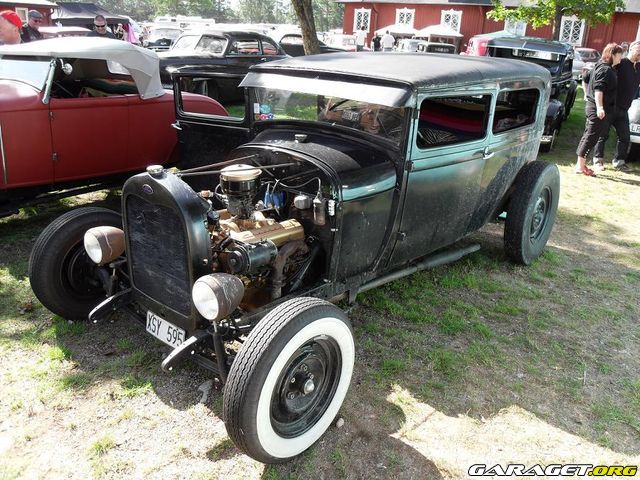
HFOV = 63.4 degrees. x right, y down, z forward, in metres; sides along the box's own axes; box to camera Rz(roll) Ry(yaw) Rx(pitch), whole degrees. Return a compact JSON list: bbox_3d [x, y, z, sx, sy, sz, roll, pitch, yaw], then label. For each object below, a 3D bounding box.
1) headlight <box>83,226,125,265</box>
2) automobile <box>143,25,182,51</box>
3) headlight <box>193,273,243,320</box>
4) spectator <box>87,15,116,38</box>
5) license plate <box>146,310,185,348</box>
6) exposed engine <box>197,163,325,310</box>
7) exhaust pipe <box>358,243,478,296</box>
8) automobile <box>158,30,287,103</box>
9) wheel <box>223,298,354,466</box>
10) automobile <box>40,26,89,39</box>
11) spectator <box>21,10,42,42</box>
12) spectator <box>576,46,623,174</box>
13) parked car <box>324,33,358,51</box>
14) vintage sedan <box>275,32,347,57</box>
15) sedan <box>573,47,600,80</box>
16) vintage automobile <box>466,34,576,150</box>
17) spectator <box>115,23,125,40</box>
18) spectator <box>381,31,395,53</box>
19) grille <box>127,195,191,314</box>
[{"bbox_3d":[-1.030,0.014,2.546,0.178,0.178,0.185,19,26,35],"label":"headlight"},{"bbox_3d":[-7.504,-9.795,25.786,1.800,1.600,4.800,0,21,-8],"label":"automobile"},{"bbox_3d":[-0.384,0.210,2.069,0.178,0.178,0.185,19,26,36],"label":"headlight"},{"bbox_3d":[-2.883,-2.135,6.957,0.520,1.730,0.330,0,21,-7],"label":"spectator"},{"bbox_3d":[-0.690,0.403,2.305,0.280,0.110,0.012,19,26,35],"label":"license plate"},{"bbox_3d":[-0.415,-0.037,2.519,0.610,0.650,0.570,19,26,35],"label":"exposed engine"},{"bbox_3d":[0.600,0.147,2.950,0.080,0.080,1.185,22,26,40],"label":"exhaust pipe"},{"bbox_3d":[-2.201,-3.783,11.409,1.850,1.660,4.900,14,24,26],"label":"automobile"},{"bbox_3d":[-0.092,0.529,1.972,0.164,0.621,0.621,20,27,35],"label":"wheel"},{"bbox_3d":[-7.872,-5.930,16.260,1.750,1.560,4.500,17,25,32],"label":"automobile"},{"bbox_3d":[-4.128,-2.438,7.665,0.380,1.760,0.520,17,25,32],"label":"spectator"},{"bbox_3d":[3.809,-1.785,7.080,0.500,1.680,0.480,8,21,11],"label":"spectator"},{"bbox_3d":[1.268,-9.257,25.335,1.750,1.500,4.400,-15,27,-39],"label":"parked car"},{"bbox_3d":[-0.926,-8.606,23.777,4.900,1.550,1.820,-6,23,-23],"label":"vintage sedan"},{"bbox_3d":[12.641,-8.656,25.465,4.500,1.480,1.780,-11,25,-33],"label":"sedan"},{"bbox_3d":[3.705,-2.819,9.543,1.700,1.800,4.000,13,23,24],"label":"vintage automobile"},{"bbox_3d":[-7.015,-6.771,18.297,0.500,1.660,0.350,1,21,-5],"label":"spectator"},{"bbox_3d":[2.796,-7.976,22.117,0.550,1.770,0.350,5,21,5],"label":"spectator"},{"bbox_3d":[-0.692,0.059,2.238,0.420,0.480,0.055,19,26,35],"label":"grille"}]

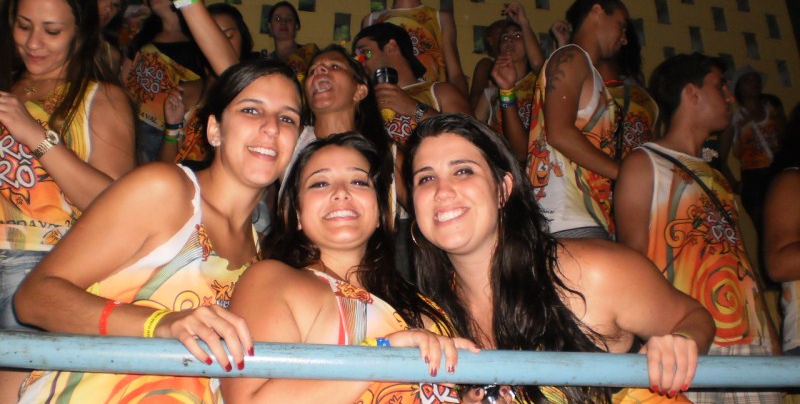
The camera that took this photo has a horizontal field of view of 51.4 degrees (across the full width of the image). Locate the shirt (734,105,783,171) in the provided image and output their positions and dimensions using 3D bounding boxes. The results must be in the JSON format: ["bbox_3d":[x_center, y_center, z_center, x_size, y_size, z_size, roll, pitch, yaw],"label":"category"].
[{"bbox_3d":[2.185,-0.371,5.100,0.350,0.450,0.240,-2,-24,1],"label":"shirt"}]

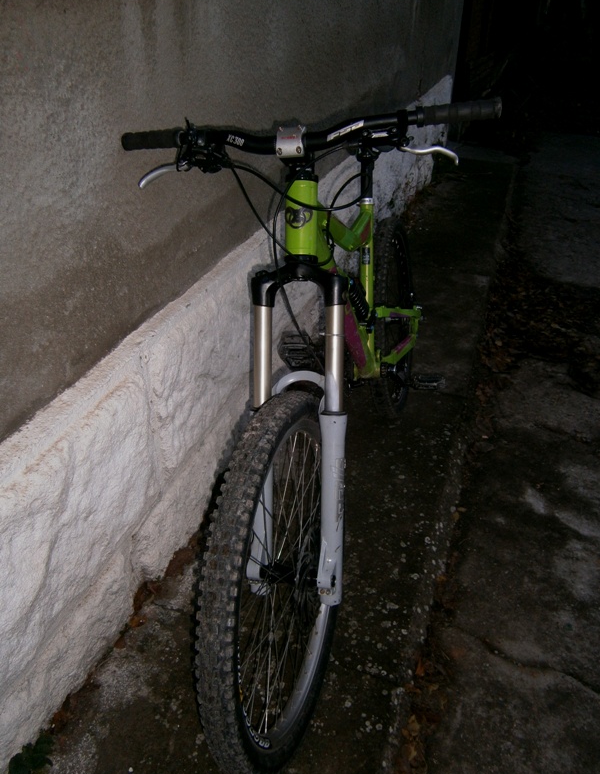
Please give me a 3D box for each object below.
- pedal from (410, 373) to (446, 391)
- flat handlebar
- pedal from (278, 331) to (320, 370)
[{"bbox_3d":[0.386,-0.011,1.800,0.097,0.028,0.092,3,17,18],"label":"pedal"},{"bbox_3d":[-0.013,-0.426,1.011,0.670,0.062,0.068,3,30,18],"label":"flat handlebar"},{"bbox_3d":[-0.003,-0.086,1.572,0.097,0.028,0.092,3,44,18],"label":"pedal"}]

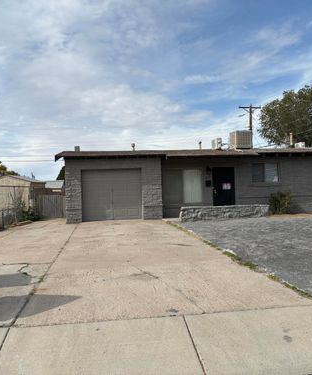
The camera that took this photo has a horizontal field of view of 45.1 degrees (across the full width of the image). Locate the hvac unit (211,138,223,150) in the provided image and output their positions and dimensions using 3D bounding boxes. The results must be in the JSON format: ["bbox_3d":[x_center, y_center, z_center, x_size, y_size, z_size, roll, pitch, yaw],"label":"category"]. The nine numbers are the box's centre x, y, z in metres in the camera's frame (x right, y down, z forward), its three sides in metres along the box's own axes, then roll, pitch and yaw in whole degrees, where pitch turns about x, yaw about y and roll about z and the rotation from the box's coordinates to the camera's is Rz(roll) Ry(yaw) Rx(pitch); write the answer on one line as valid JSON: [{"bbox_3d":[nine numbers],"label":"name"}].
[{"bbox_3d":[3.120,-2.140,19.100,0.300,0.550,0.820,-1,0,-8],"label":"hvac unit"}]

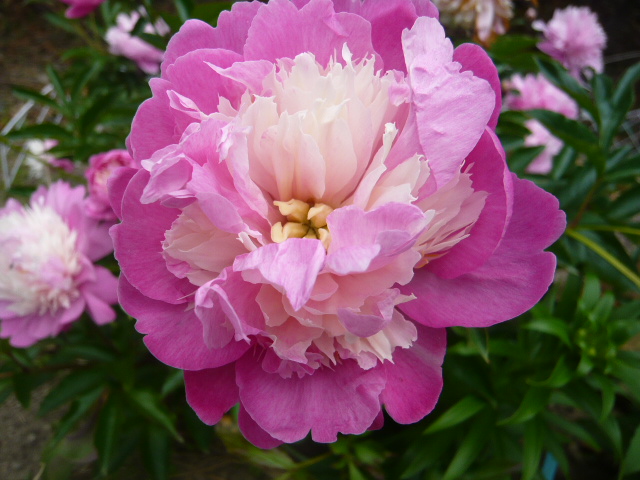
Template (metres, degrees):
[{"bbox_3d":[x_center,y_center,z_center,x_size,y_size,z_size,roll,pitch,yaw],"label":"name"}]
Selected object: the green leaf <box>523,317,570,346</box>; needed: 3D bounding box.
[{"bbox_3d":[0.236,0.095,0.540,0.050,0.015,0.018,18,36,-6],"label":"green leaf"}]

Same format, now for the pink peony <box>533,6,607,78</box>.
[{"bbox_3d":[0.386,-0.307,0.800,0.112,0.105,0.110,0,36,0],"label":"pink peony"}]

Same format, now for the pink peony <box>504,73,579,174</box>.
[{"bbox_3d":[0.325,-0.171,0.760,0.105,0.100,0.105,3,27,5],"label":"pink peony"}]

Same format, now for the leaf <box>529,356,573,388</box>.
[{"bbox_3d":[0.256,0.148,0.575,0.069,0.018,0.030,-7,54,-26],"label":"leaf"}]

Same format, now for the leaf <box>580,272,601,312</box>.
[{"bbox_3d":[0.288,0.056,0.550,0.021,0.012,0.042,-2,72,-3],"label":"leaf"}]

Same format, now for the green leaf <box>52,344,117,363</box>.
[{"bbox_3d":[-0.282,0.136,0.620,0.075,0.014,0.022,2,35,-6],"label":"green leaf"}]

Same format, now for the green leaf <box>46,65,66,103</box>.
[{"bbox_3d":[-0.434,-0.258,0.855,0.018,0.013,0.073,-25,82,-16],"label":"green leaf"}]

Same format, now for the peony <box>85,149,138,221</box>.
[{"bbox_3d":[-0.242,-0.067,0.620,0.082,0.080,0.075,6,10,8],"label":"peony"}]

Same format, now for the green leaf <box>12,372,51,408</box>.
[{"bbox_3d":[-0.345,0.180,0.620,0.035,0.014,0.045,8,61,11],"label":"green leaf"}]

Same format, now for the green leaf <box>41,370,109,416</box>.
[{"bbox_3d":[-0.286,0.176,0.600,0.088,0.015,0.025,-32,43,-9],"label":"green leaf"}]

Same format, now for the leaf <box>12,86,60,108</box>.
[{"bbox_3d":[-0.465,-0.232,0.845,0.076,0.014,0.022,19,56,-8],"label":"leaf"}]

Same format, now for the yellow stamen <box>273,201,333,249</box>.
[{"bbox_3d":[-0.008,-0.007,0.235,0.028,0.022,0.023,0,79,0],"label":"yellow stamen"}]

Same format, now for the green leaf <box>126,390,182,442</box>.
[{"bbox_3d":[-0.197,0.209,0.620,0.097,0.016,0.026,31,61,24],"label":"green leaf"}]

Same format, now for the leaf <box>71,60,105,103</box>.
[{"bbox_3d":[-0.385,-0.261,0.855,0.024,0.014,0.085,31,83,19],"label":"leaf"}]

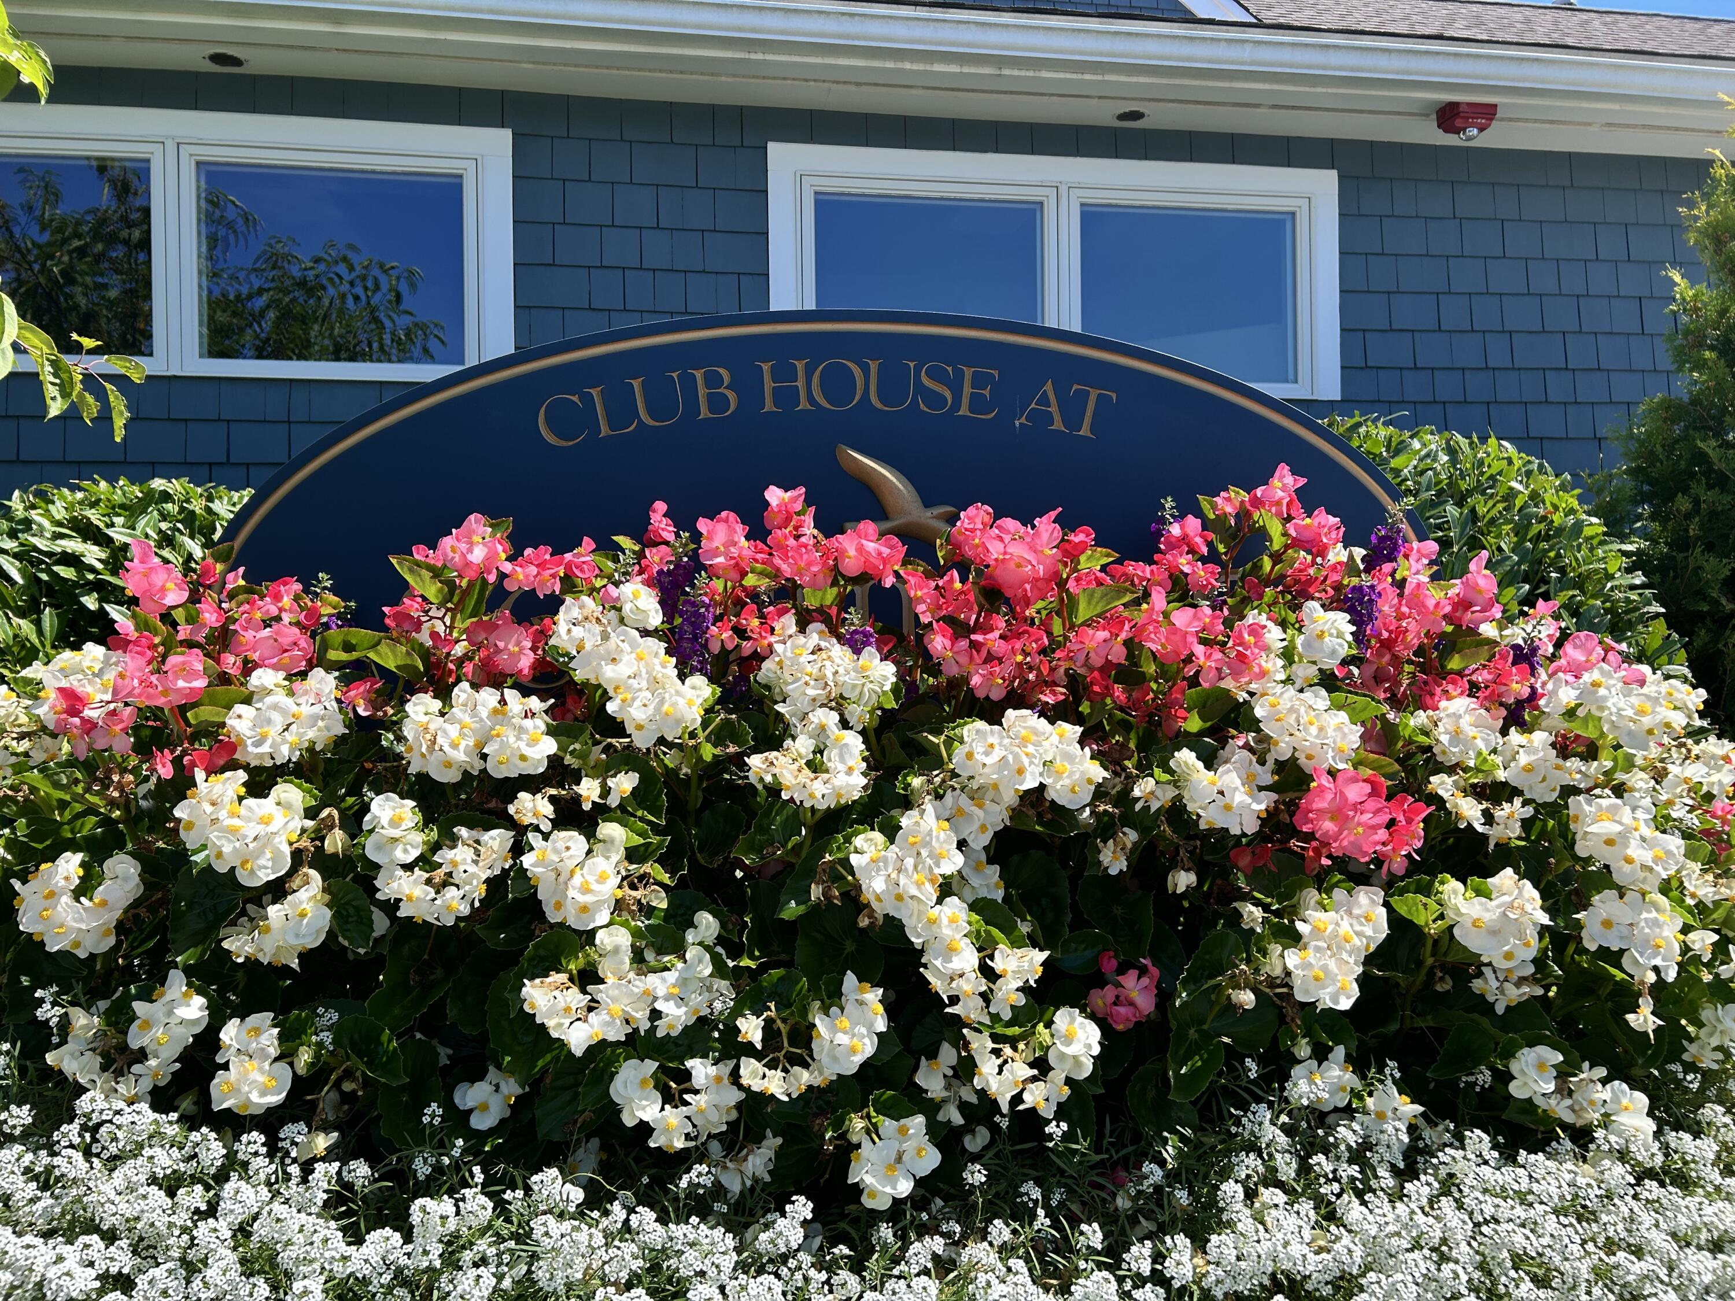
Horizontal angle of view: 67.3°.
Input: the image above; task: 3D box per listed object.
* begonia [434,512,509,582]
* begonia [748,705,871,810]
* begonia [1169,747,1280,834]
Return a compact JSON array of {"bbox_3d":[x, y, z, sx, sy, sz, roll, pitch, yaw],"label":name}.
[{"bbox_3d":[-0.522,-0.136,1.720,0.095,0.088,0.071,-1,0,-14],"label":"begonia"},{"bbox_3d":[-0.076,0.140,1.700,0.156,0.132,0.120,-1,0,-1],"label":"begonia"},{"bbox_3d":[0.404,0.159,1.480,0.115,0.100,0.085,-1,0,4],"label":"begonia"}]

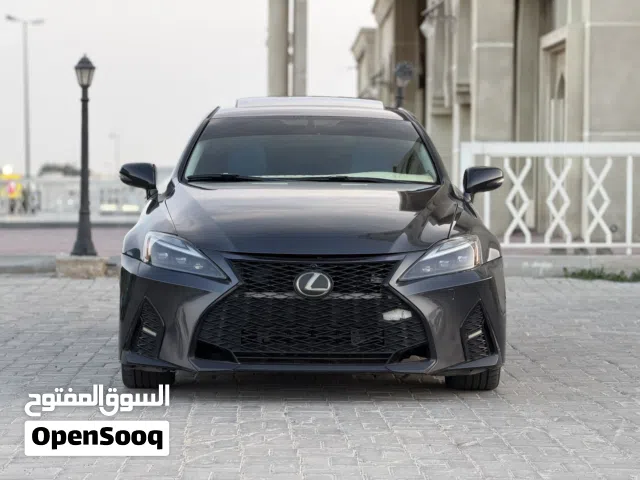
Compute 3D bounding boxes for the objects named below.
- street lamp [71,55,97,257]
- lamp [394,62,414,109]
[{"bbox_3d":[-2.085,-0.750,16.400,0.230,1.790,0.230,0,2,-1],"label":"street lamp"},{"bbox_3d":[0.915,-1.090,20.500,0.230,1.800,0.230,0,2,-1],"label":"lamp"}]

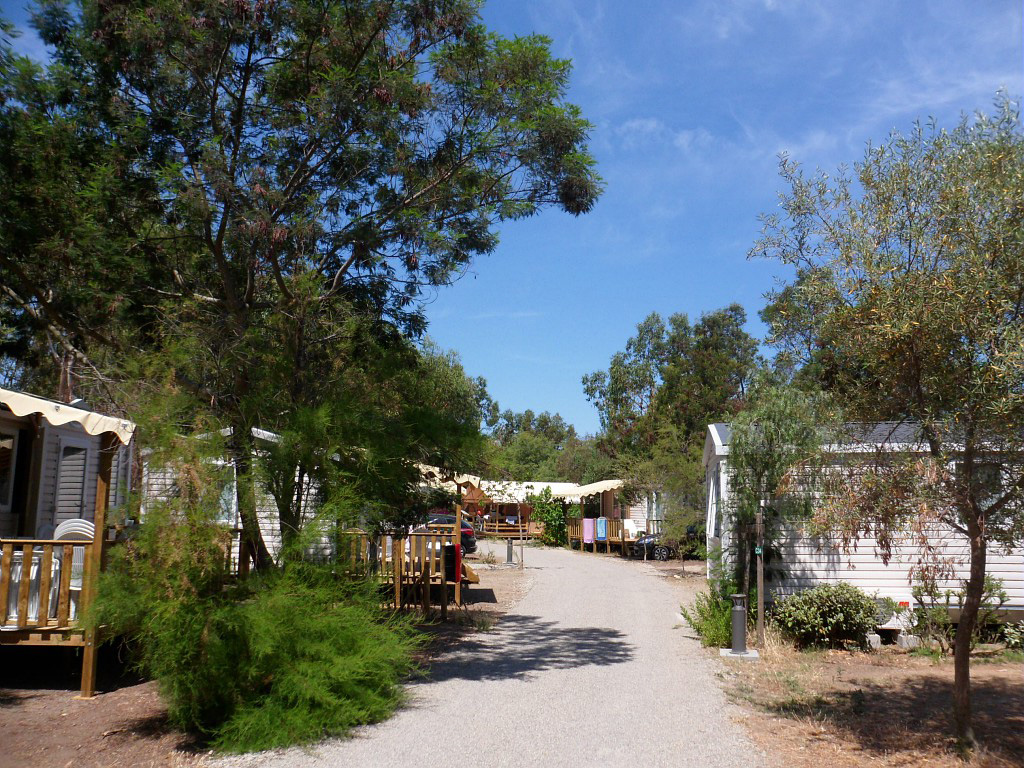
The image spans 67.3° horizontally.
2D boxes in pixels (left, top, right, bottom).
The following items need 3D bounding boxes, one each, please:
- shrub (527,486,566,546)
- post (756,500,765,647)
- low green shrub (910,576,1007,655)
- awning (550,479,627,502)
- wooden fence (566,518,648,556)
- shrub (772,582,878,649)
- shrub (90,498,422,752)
[{"bbox_3d":[1.563,6.156,35.677,1.700,2.800,1.700,0,-9,0],"label":"shrub"},{"bbox_3d":[3.424,2.611,10.675,0.100,2.020,0.100,0,-9,0],"label":"post"},{"bbox_3d":[6.081,3.098,10.549,1.280,1.050,1.000,0,-9,0],"label":"low green shrub"},{"bbox_3d":[3.222,4.604,33.193,3.400,1.000,2.600,-6,-11,34],"label":"awning"},{"bbox_3d":[3.912,6.253,31.512,0.400,1.420,5.300,5,-10,-28],"label":"wooden fence"},{"bbox_3d":[4.301,3.175,10.687,1.380,0.920,1.150,0,-9,0],"label":"shrub"},{"bbox_3d":[-2.262,2.028,6.965,2.700,1.930,2.300,0,-9,0],"label":"shrub"}]

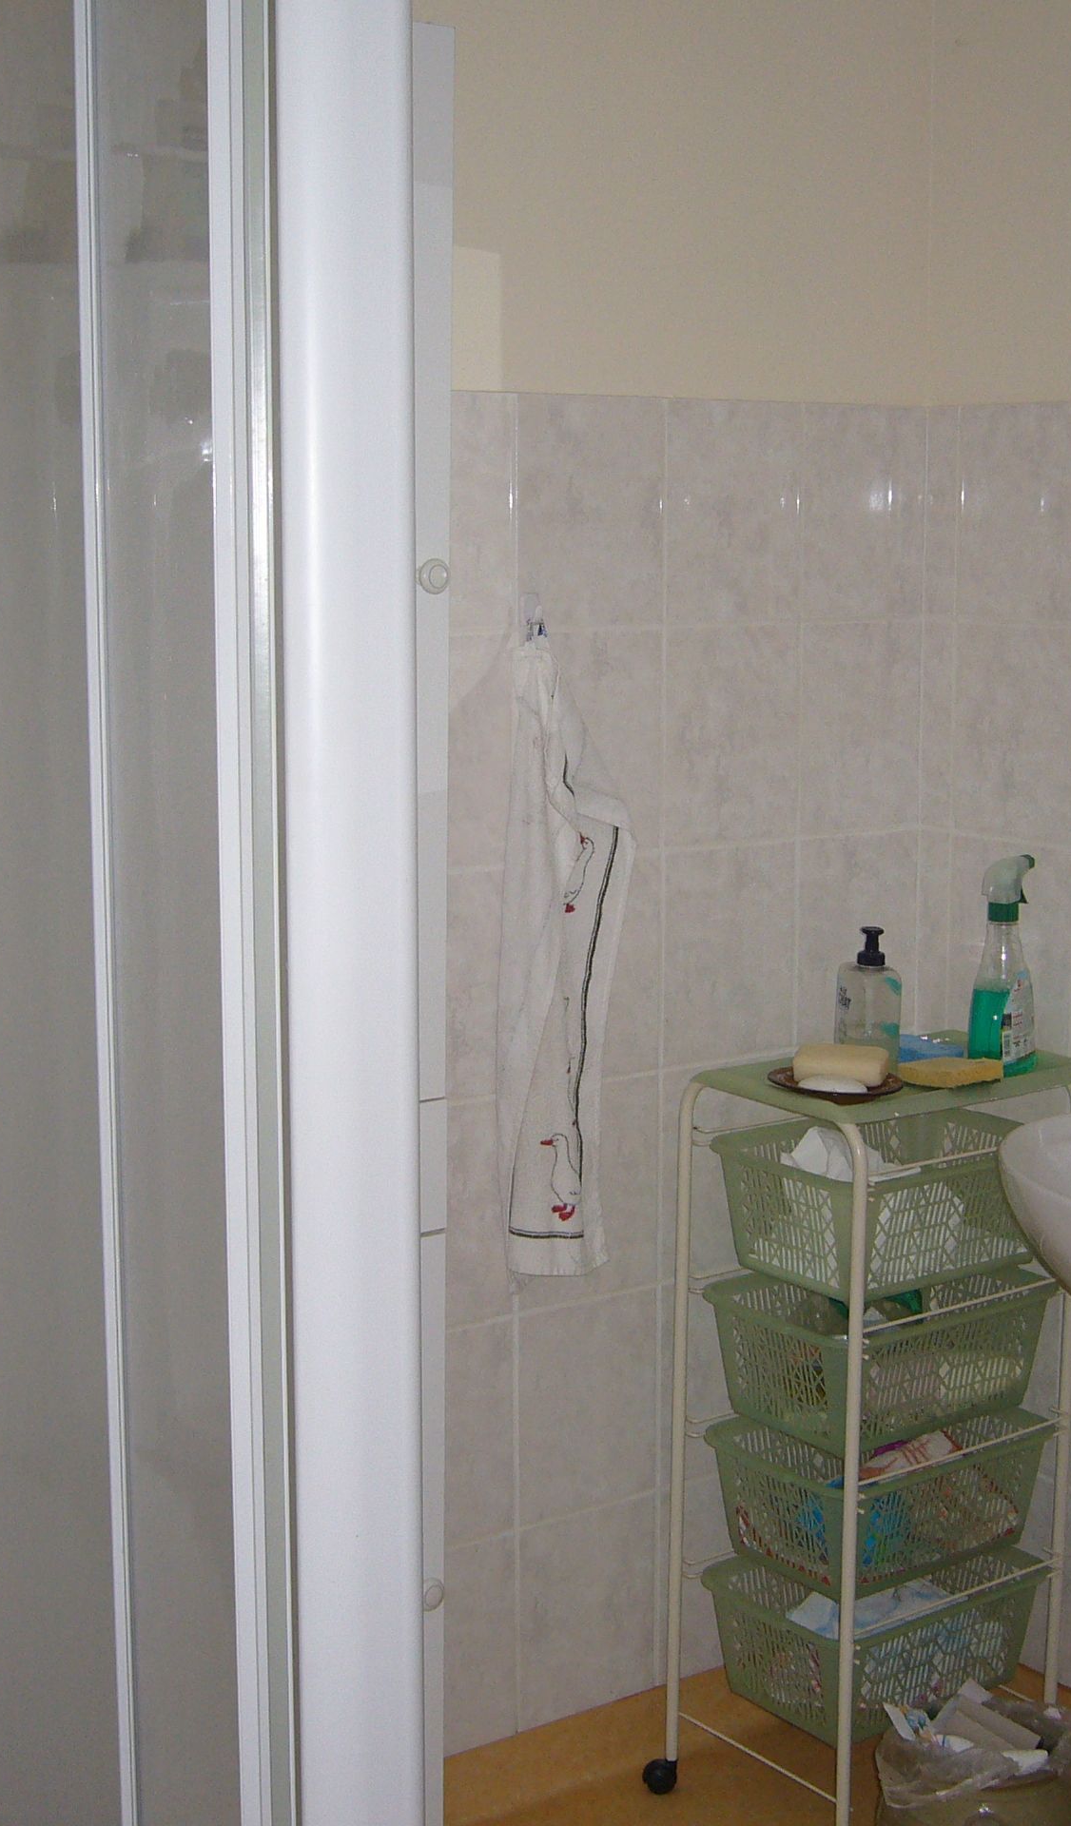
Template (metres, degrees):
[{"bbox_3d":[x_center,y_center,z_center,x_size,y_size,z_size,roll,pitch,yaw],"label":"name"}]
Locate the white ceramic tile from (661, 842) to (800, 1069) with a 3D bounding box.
[{"bbox_3d":[0.223,0.047,2.869,0.200,0.250,0.010,-6,11,-35],"label":"white ceramic tile"}]

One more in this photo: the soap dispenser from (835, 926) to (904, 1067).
[{"bbox_3d":[0.357,0.093,2.626,0.069,0.157,0.064,1,9,8],"label":"soap dispenser"}]

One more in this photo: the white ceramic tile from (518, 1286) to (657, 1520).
[{"bbox_3d":[0.061,0.561,2.821,0.200,0.250,0.010,-7,11,-35],"label":"white ceramic tile"}]

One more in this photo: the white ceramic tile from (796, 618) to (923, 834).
[{"bbox_3d":[0.388,-0.220,2.947,0.202,0.250,0.010,-6,11,-35],"label":"white ceramic tile"}]

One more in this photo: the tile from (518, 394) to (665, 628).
[{"bbox_3d":[0.060,-0.433,2.675,0.200,0.250,0.010,-6,11,-35],"label":"tile"}]

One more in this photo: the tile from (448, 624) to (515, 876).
[{"bbox_3d":[-0.105,-0.163,2.584,0.200,0.250,0.010,-7,11,-35],"label":"tile"}]

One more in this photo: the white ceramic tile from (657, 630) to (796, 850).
[{"bbox_3d":[0.224,-0.201,2.819,0.200,0.250,0.010,-7,11,-35],"label":"white ceramic tile"}]

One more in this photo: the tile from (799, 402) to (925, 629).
[{"bbox_3d":[0.389,-0.469,2.908,0.202,0.250,0.010,-6,11,-35],"label":"tile"}]

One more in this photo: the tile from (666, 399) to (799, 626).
[{"bbox_3d":[0.223,-0.449,2.780,0.200,0.250,0.010,-7,11,-35],"label":"tile"}]

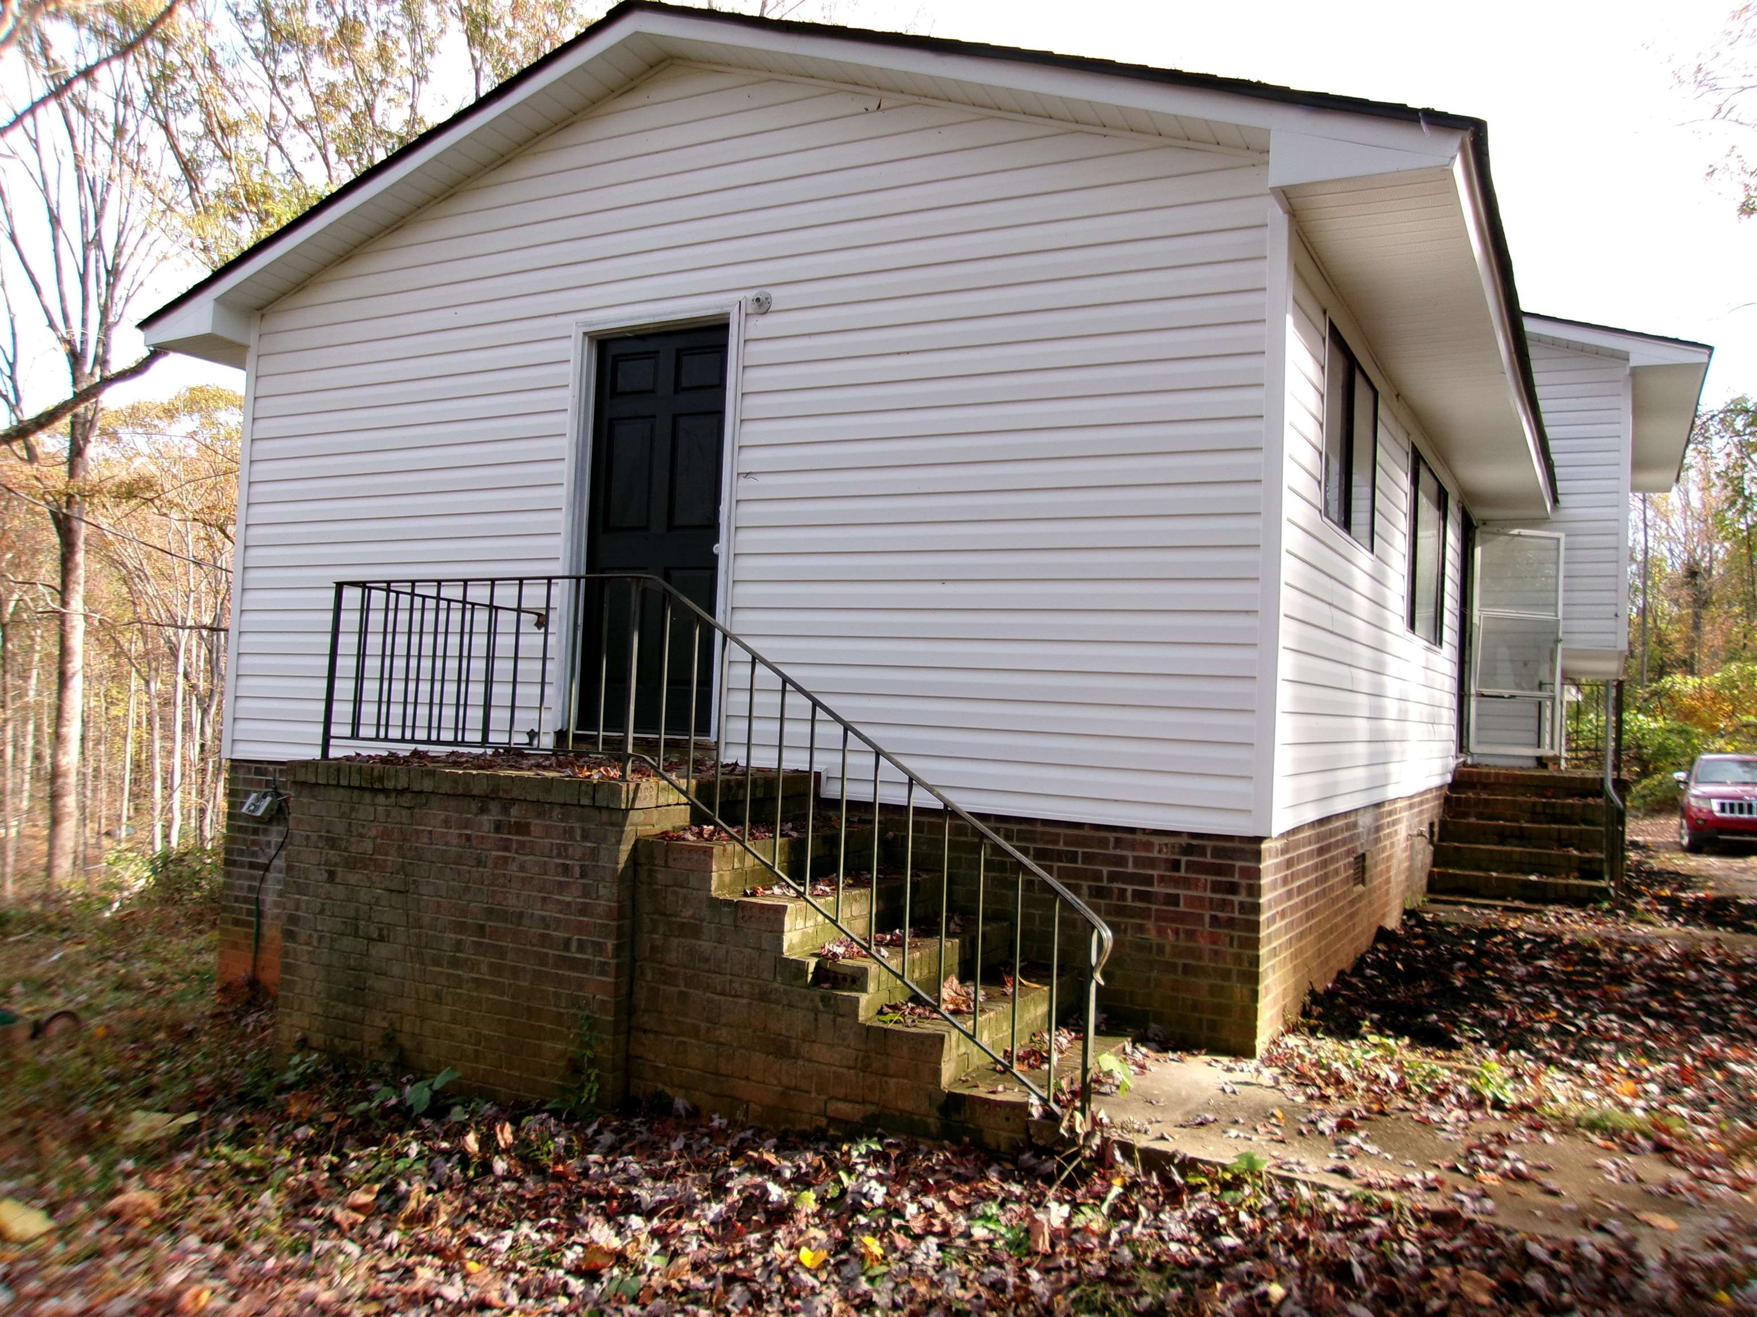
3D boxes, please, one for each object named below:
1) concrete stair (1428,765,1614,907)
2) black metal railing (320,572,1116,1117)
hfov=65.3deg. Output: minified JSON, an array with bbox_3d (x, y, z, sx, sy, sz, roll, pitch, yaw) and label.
[{"bbox_3d":[4.845,1.311,10.251,1.190,0.905,1.450,1,-2,28],"label":"concrete stair"},{"bbox_3d":[-0.522,0.555,5.536,3.500,1.680,1.345,1,-2,28],"label":"black metal railing"}]

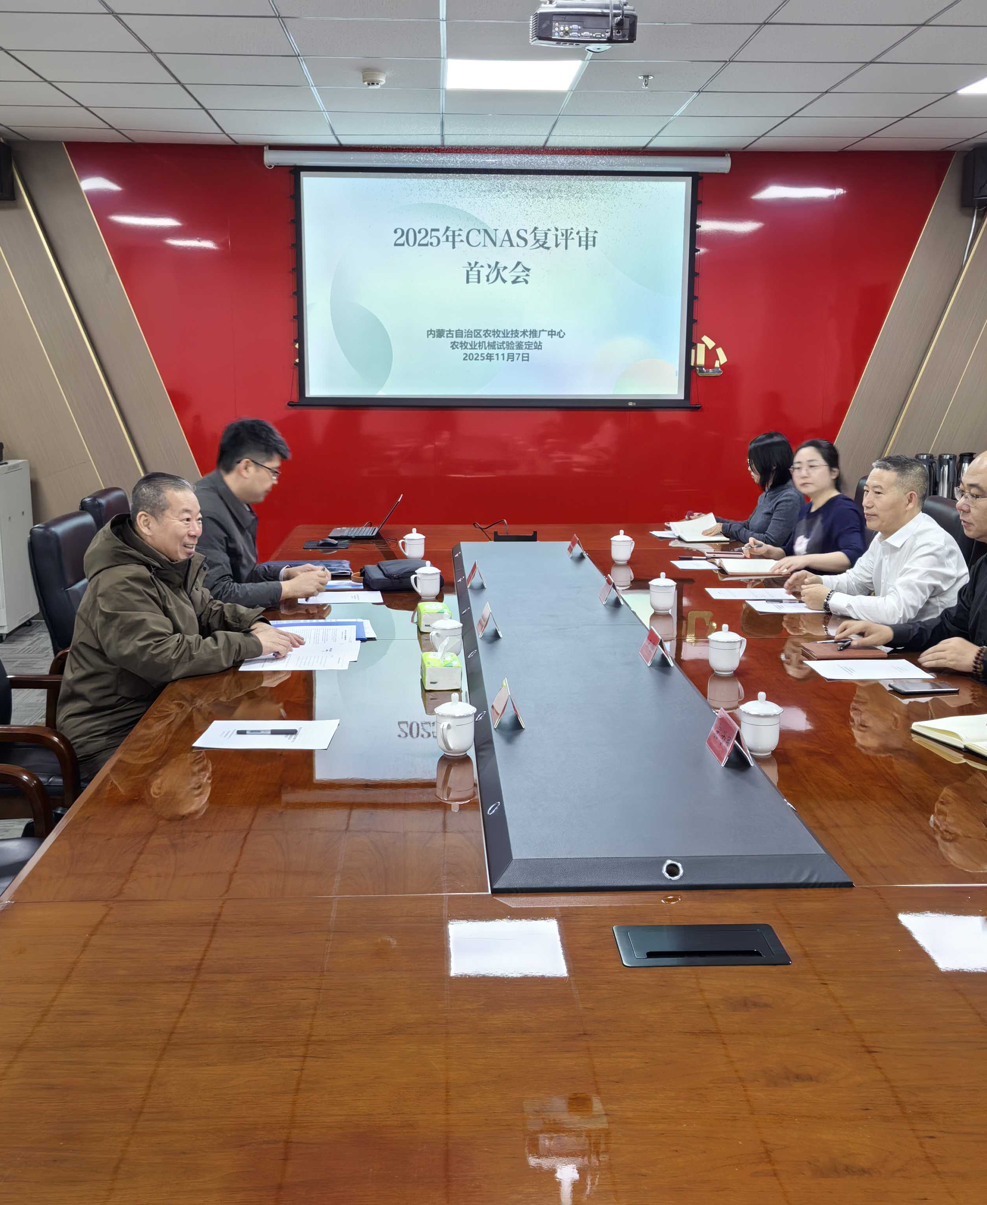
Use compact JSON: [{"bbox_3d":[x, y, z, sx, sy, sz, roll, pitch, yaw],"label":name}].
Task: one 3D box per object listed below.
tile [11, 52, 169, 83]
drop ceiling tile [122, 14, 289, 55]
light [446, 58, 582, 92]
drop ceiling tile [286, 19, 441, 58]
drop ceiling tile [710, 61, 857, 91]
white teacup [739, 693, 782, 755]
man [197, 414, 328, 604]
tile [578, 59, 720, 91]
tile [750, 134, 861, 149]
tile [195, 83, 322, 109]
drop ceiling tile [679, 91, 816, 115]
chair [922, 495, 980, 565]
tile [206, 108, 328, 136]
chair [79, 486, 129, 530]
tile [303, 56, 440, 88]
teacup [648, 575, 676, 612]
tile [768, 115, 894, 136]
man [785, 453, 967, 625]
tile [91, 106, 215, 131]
[{"bbox_3d":[-1.720,-2.326,5.448,0.600,0.020,0.600,0,11,-2],"label":"tile"},{"bbox_3d":[-1.094,-2.214,4.877,0.600,0.020,0.600,0,11,-2],"label":"drop ceiling tile"},{"bbox_3d":[0.080,-2.336,5.516,0.600,0.020,0.600,0,11,-3],"label":"light"},{"bbox_3d":[-0.497,-2.220,4.920,0.600,0.020,0.600,0,11,-3],"label":"drop ceiling tile"},{"bbox_3d":[1.277,-2.340,5.567,0.600,0.020,0.600,0,11,-2],"label":"drop ceiling tile"},{"bbox_3d":[0.583,0.259,2.731,0.095,0.133,0.110,0,11,-2],"label":"white teacup"},{"bbox_3d":[-0.871,0.038,4.578,0.640,1.345,0.520,0,11,-3],"label":"man"},{"bbox_3d":[0.678,-2.339,5.542,0.600,0.020,0.600,0,11,-2],"label":"tile"},{"bbox_3d":[1.802,-2.672,7.281,0.600,0.020,0.440,0,11,-2],"label":"tile"},{"bbox_3d":[-1.146,-2.445,6.052,0.600,0.020,0.600,0,11,-3],"label":"tile"},{"bbox_3d":[1.247,-2.452,6.151,0.600,0.020,0.600,0,11,-2],"label":"drop ceiling tile"},{"bbox_3d":[1.399,0.190,4.600,0.660,1.070,0.620,0,11,-2],"label":"chair"},{"bbox_3d":[-1.174,-2.559,6.660,0.600,0.020,0.600,0,11,-3],"label":"tile"},{"bbox_3d":[-1.244,0.139,4.662,0.600,1.080,0.620,0,11,-2],"label":"chair"},{"bbox_3d":[-0.520,-2.333,5.490,0.600,0.020,0.600,0,11,-3],"label":"tile"},{"bbox_3d":[0.579,-0.036,4.245,0.094,0.133,0.111,2,11,8],"label":"teacup"},{"bbox_3d":[1.824,-2.581,6.786,0.600,0.020,0.600,0,11,-3],"label":"tile"},{"bbox_3d":[1.310,0.139,4.311,0.580,1.280,0.540,-2,11,-12],"label":"man"},{"bbox_3d":[-1.768,-2.555,6.625,0.600,0.020,0.600,0,11,-2],"label":"tile"}]

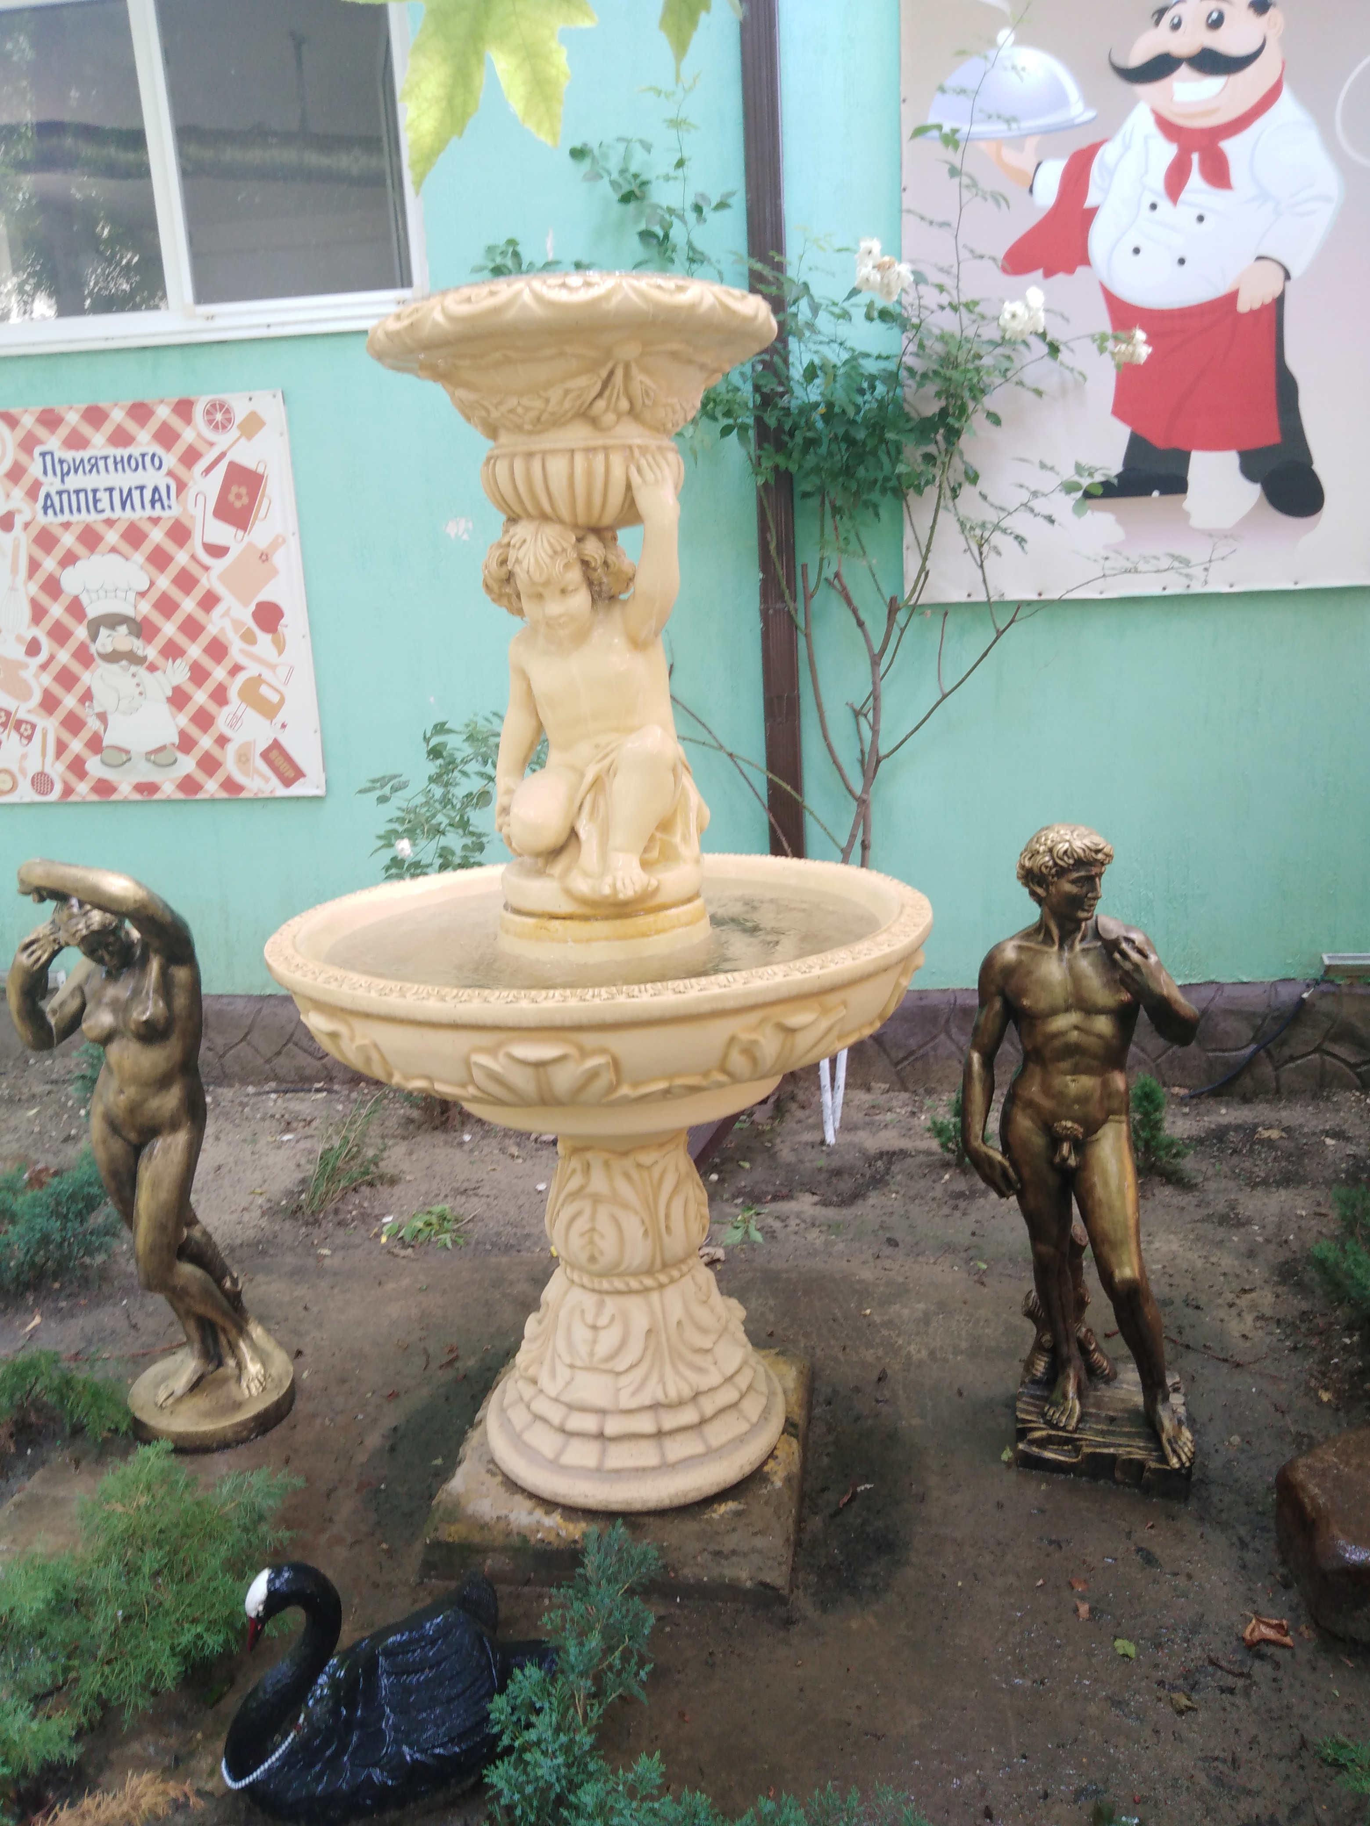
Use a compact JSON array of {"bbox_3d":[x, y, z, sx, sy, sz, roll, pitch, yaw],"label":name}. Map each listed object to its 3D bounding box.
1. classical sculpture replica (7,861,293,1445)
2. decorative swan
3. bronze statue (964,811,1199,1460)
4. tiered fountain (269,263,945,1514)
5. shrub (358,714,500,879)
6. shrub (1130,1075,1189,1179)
[{"bbox_3d":[-0.947,0.420,2.440,0.401,1.040,0.354,-1,14,6],"label":"classical sculpture replica"},{"bbox_3d":[-0.369,0.930,1.722,0.408,0.333,0.224,-8,14,-21],"label":"decorative swan"},{"bbox_3d":[0.648,0.379,2.244,0.381,1.068,0.272,3,14,21],"label":"bronze statue"},{"bbox_3d":[-0.122,0.001,2.132,1.006,1.734,1.006,-1,14,6],"label":"tiered fountain"},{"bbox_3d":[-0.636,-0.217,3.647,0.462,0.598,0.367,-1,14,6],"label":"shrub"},{"bbox_3d":[1.113,0.504,3.308,0.204,0.272,0.204,-1,14,6],"label":"shrub"}]

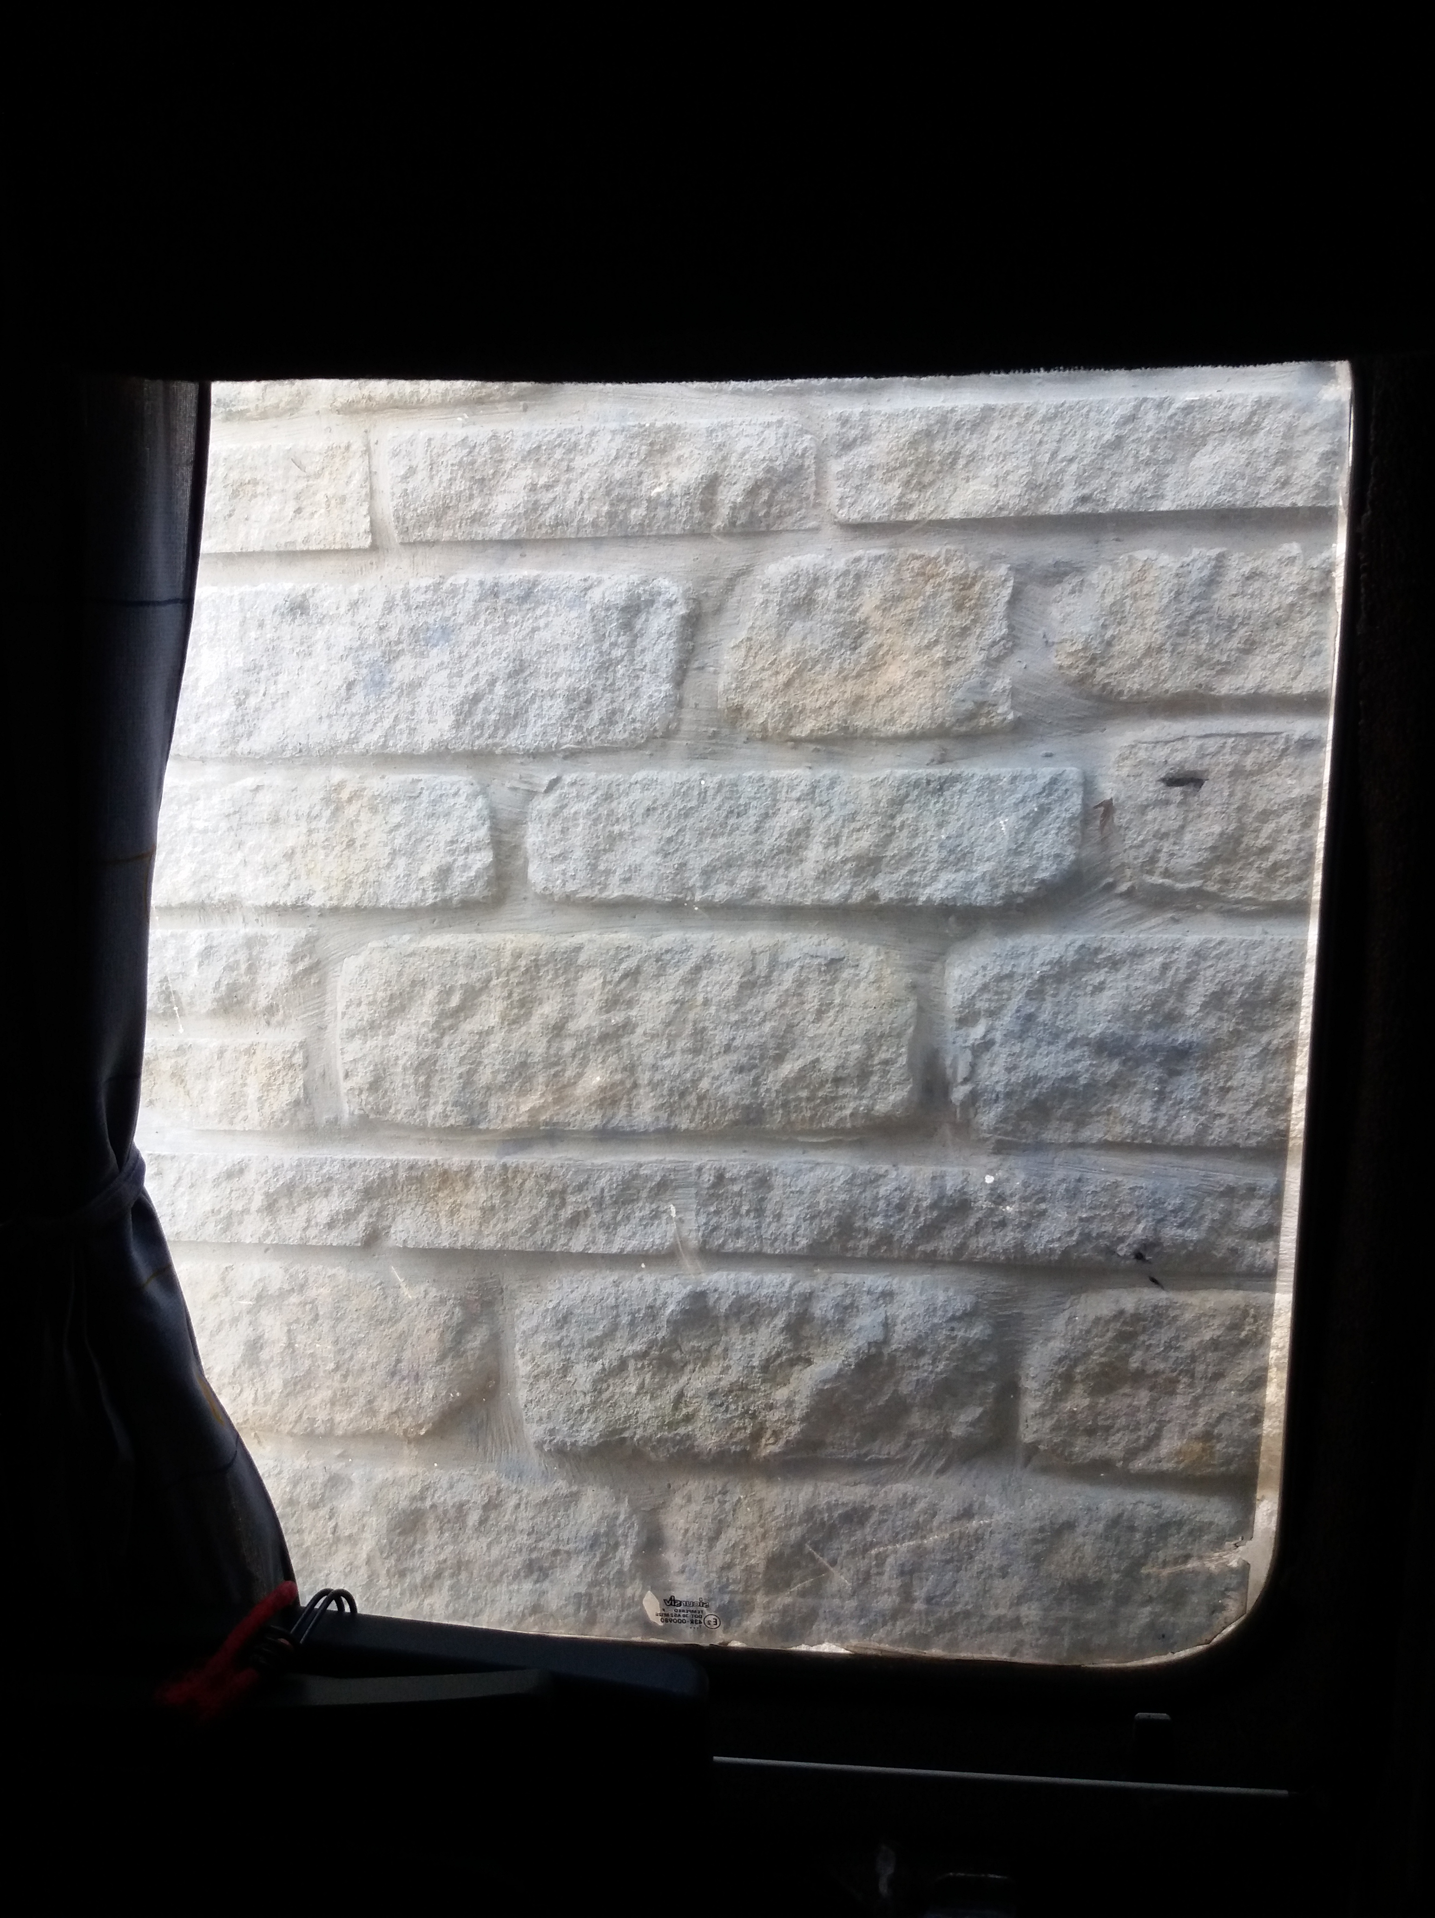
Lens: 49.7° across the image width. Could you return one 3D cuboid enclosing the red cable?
[{"bbox_3d":[-0.215,0.303,0.680,0.065,0.045,0.040,-2,4,-25],"label":"red cable"}]

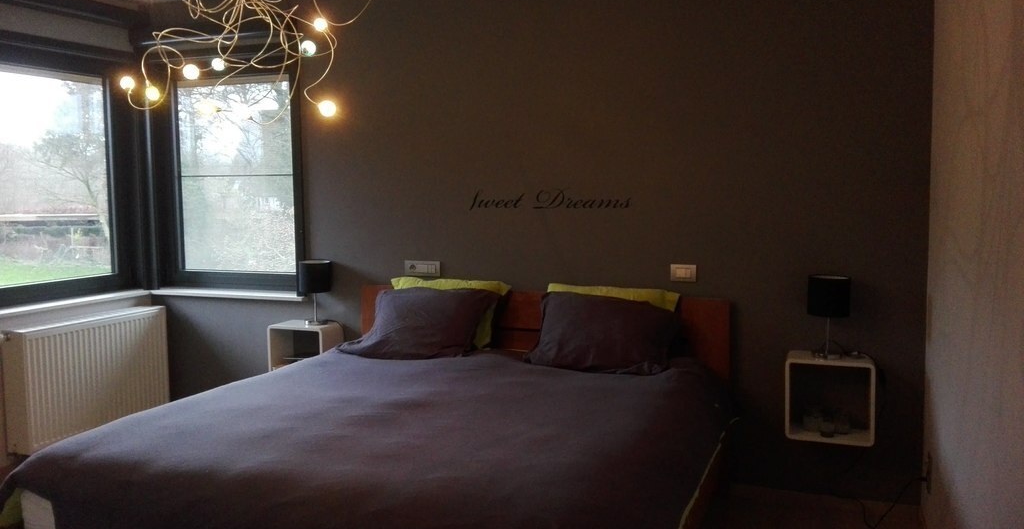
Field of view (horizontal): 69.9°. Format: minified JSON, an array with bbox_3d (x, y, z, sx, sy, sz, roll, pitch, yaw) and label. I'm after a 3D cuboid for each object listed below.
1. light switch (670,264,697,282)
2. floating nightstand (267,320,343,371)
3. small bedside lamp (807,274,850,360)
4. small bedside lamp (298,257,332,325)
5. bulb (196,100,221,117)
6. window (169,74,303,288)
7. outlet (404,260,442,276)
[{"bbox_3d":[0.796,0.042,3.396,0.117,0.081,0.012,1,5,21],"label":"light switch"},{"bbox_3d":[-1.139,0.508,4.064,0.352,0.346,0.204,1,5,21],"label":"floating nightstand"},{"bbox_3d":[1.339,0.215,3.099,0.176,0.345,0.176,1,5,21],"label":"small bedside lamp"},{"bbox_3d":[-1.073,0.156,4.006,0.175,0.345,0.175,1,5,21],"label":"small bedside lamp"},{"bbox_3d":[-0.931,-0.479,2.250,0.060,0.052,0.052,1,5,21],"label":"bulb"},{"bbox_3d":[-1.669,-0.485,4.398,0.950,1.250,0.120,1,5,21],"label":"window"},{"bbox_3d":[-0.471,0.022,3.873,0.209,0.081,0.012,1,5,21],"label":"outlet"}]

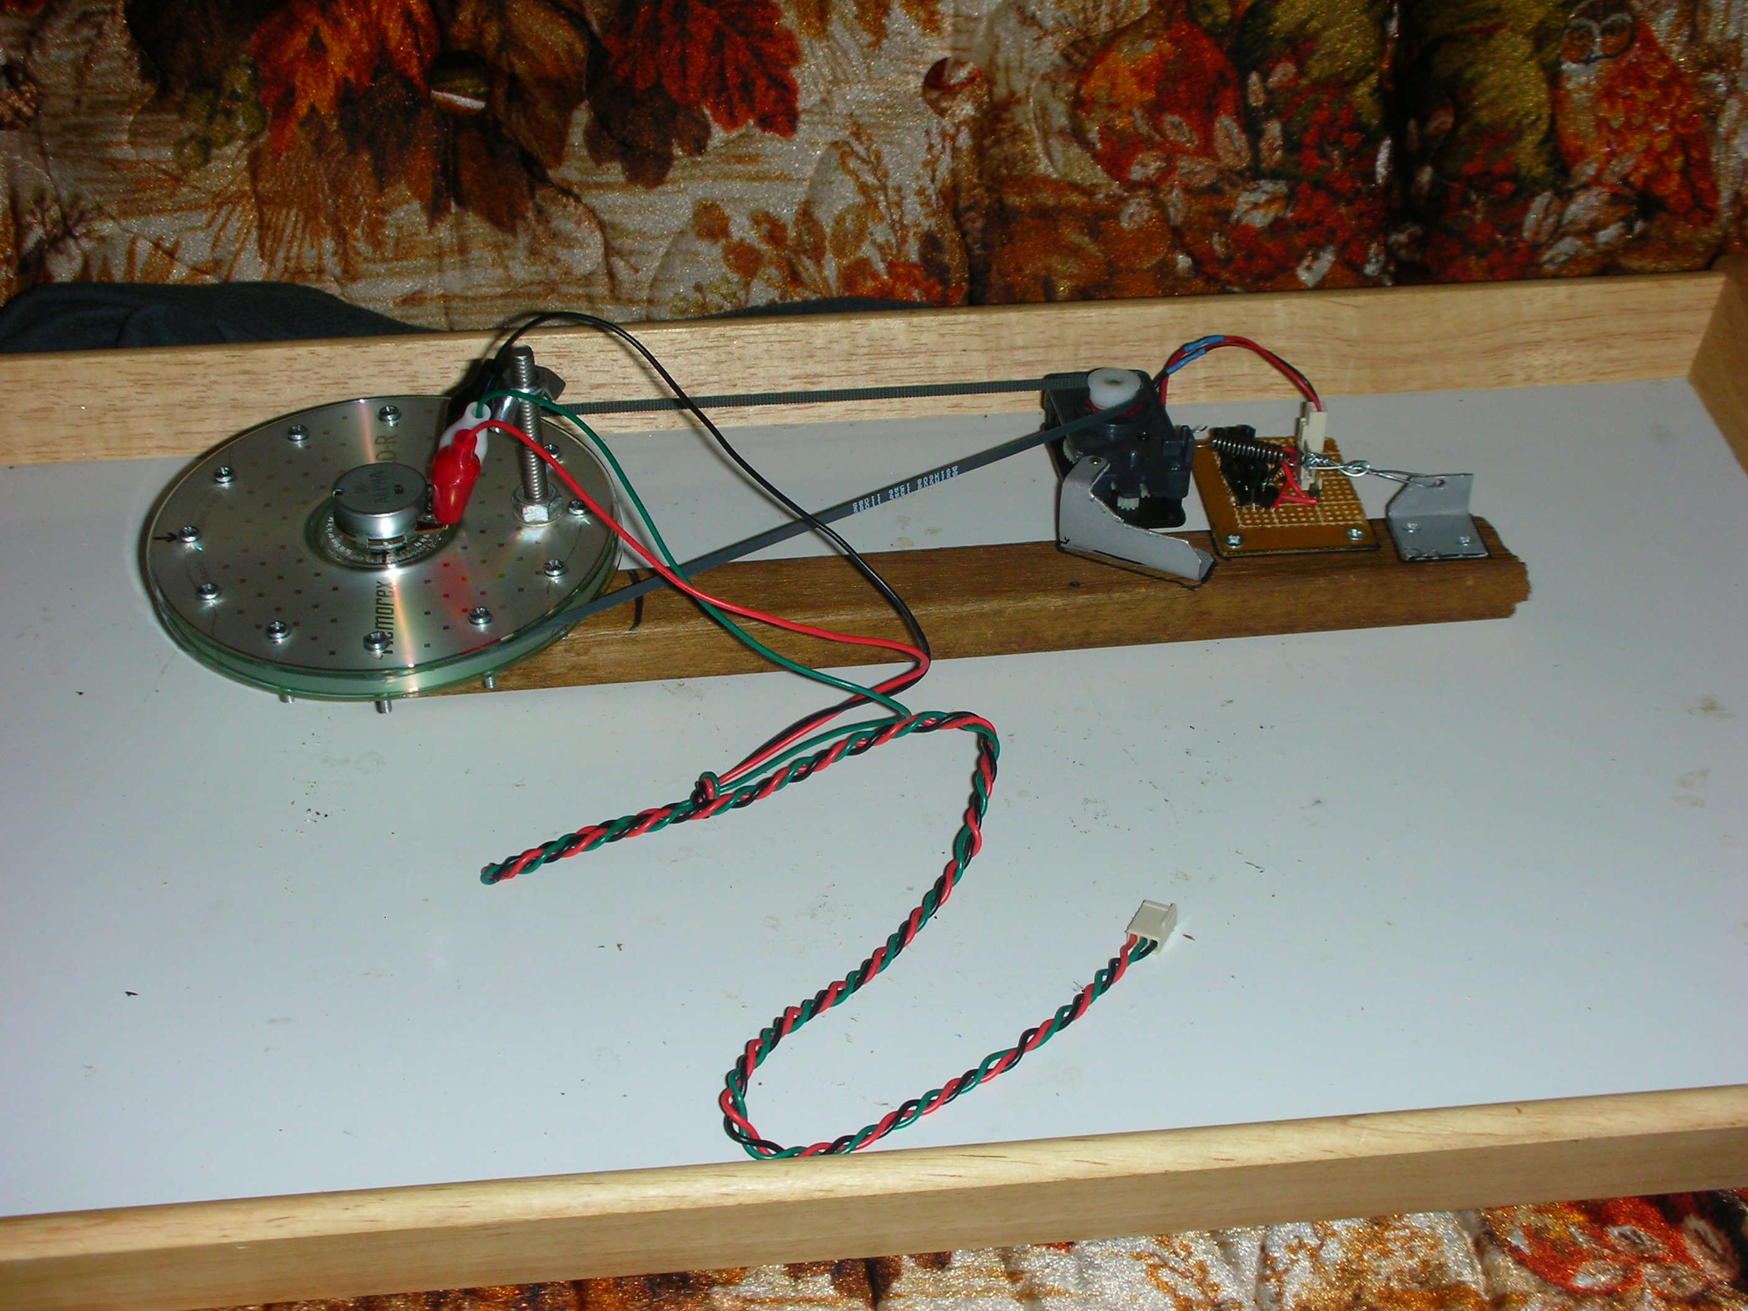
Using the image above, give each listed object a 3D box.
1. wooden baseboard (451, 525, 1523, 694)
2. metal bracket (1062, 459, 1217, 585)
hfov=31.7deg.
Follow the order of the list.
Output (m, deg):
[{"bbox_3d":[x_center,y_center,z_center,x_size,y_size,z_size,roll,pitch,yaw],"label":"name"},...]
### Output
[{"bbox_3d":[0.021,-0.013,0.831,0.310,0.018,0.028,-4,37,-6],"label":"wooden baseboard"},{"bbox_3d":[0.071,-0.037,0.828,0.041,0.023,0.015,14,39,18],"label":"metal bracket"}]

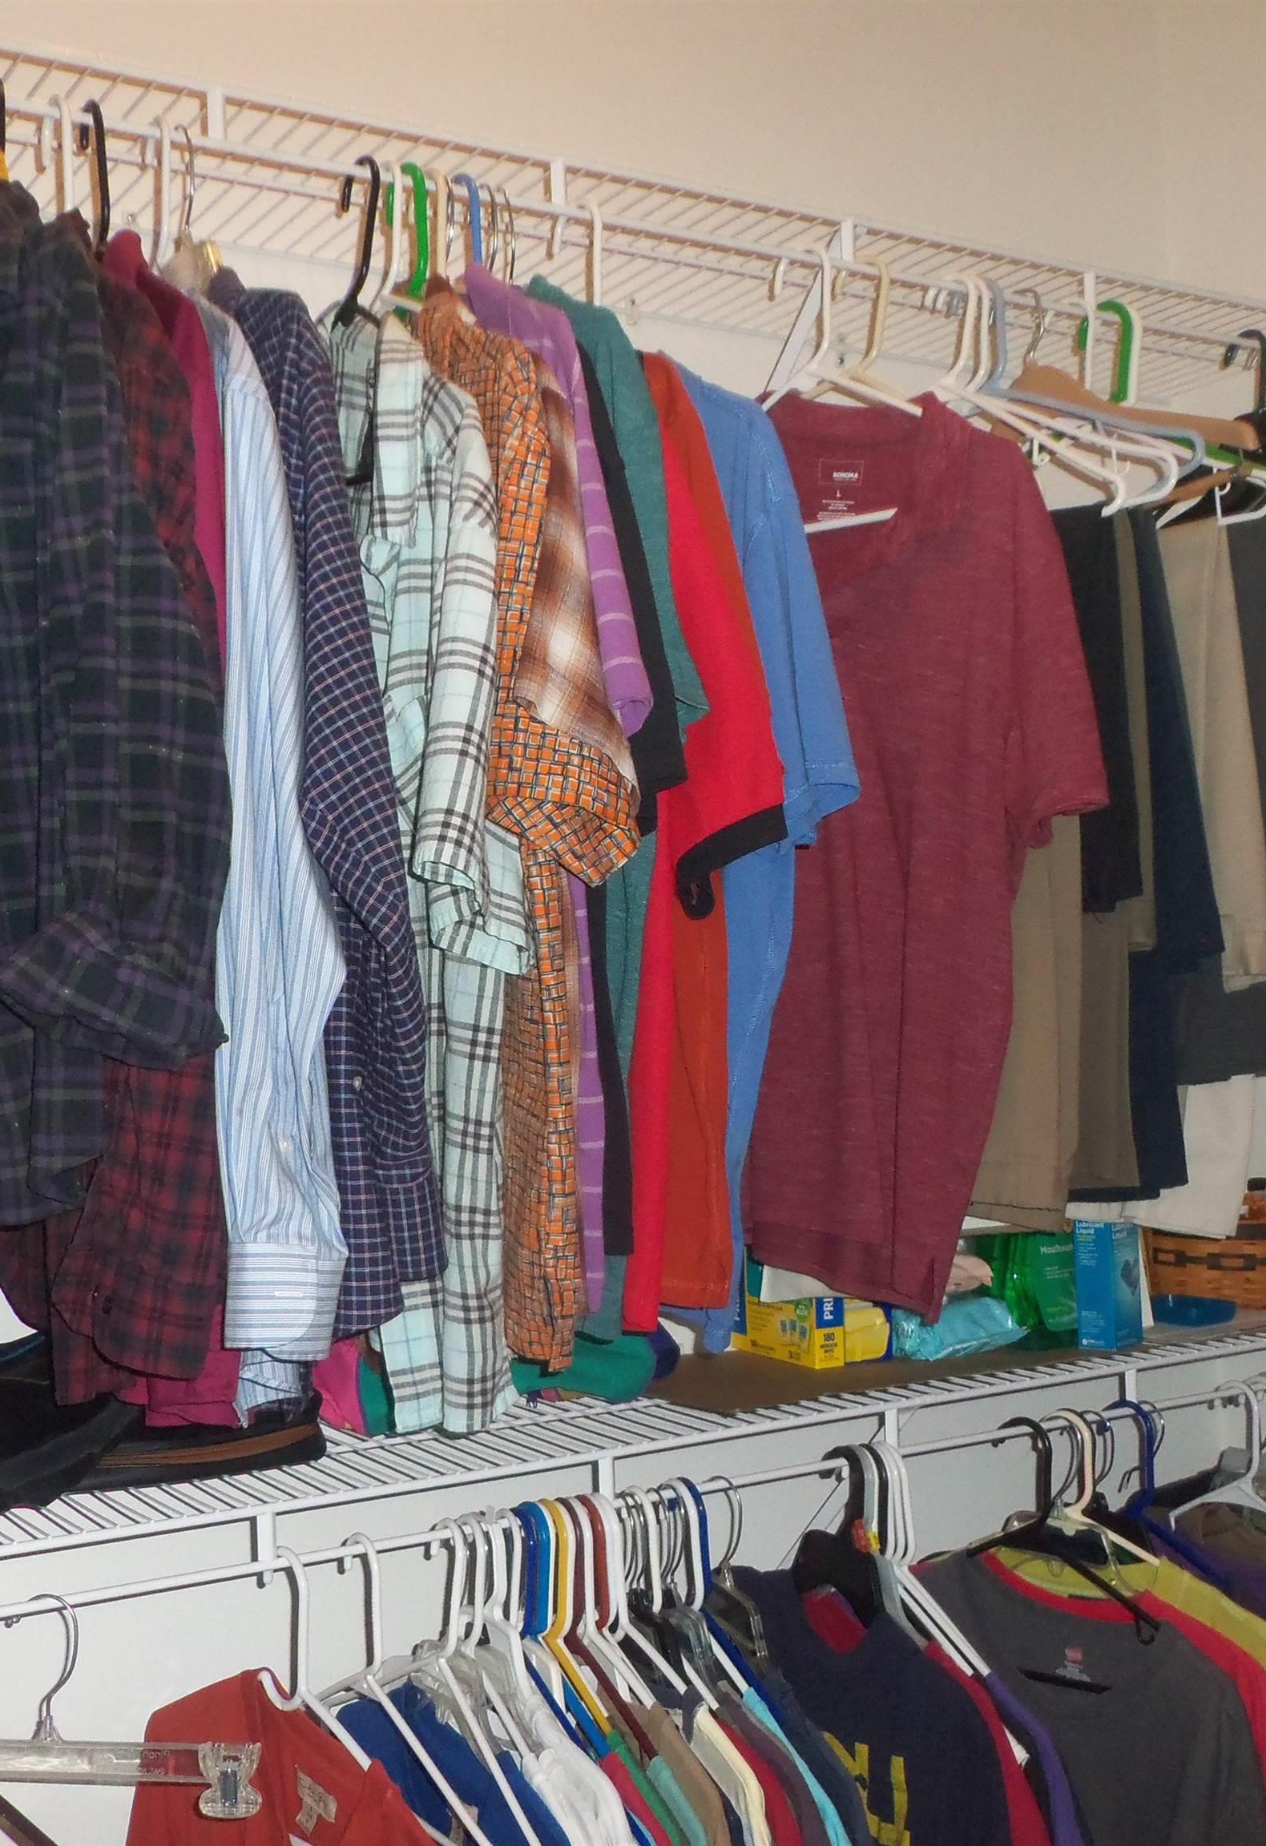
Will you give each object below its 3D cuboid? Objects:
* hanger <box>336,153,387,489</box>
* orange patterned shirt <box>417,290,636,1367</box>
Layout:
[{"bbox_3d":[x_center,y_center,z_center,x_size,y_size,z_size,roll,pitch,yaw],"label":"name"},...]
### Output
[{"bbox_3d":[-0.209,-0.483,1.587,0.020,0.256,0.414,0,-1,-34],"label":"hanger"},{"bbox_3d":[-0.156,-0.093,1.592,0.115,0.852,0.512,-1,-1,-30],"label":"orange patterned shirt"}]

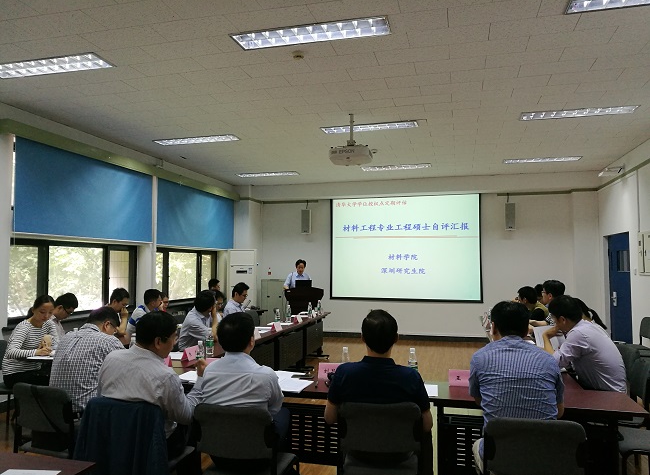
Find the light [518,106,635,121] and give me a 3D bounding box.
[{"bbox_3d":[2.888,-1.430,5.798,1.200,0.080,0.300,-1,-4,14],"label":"light"}]

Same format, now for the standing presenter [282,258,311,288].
[{"bbox_3d":[-0.498,1.224,9.250,0.520,1.650,0.400,0,-4,6],"label":"standing presenter"}]

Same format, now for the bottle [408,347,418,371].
[{"bbox_3d":[0.504,0.746,2.905,0.064,0.220,0.064,-1,-3,14],"label":"bottle"}]

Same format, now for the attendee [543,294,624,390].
[{"bbox_3d":[1.714,1.032,3.284,0.700,1.300,0.500,-3,-4,38],"label":"attendee"}]

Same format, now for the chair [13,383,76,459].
[{"bbox_3d":[-1.486,1.262,3.080,0.510,0.820,0.560,-1,-4,22],"label":"chair"}]

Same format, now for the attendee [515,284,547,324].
[{"bbox_3d":[1.954,1.093,4.720,0.750,1.230,0.500,-2,-4,25],"label":"attendee"}]

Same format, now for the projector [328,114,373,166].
[{"bbox_3d":[0.318,-1.158,5.902,0.475,0.540,0.345,-1,-3,14],"label":"projector"}]

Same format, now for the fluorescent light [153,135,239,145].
[{"bbox_3d":[-1.766,-1.352,7.012,1.200,0.080,0.300,-1,-4,14],"label":"fluorescent light"}]

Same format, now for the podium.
[{"bbox_3d":[-0.348,1.411,8.670,0.640,1.090,0.460,-1,-3,6],"label":"podium"}]

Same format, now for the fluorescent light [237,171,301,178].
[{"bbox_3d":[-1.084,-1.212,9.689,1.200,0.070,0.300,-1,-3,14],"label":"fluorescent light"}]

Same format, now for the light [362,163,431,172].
[{"bbox_3d":[1.257,-1.237,8.924,1.200,0.080,0.300,-1,-4,14],"label":"light"}]

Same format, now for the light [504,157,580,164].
[{"bbox_3d":[3.566,-1.274,8.350,1.200,0.080,0.300,-1,-4,14],"label":"light"}]

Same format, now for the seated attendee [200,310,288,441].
[{"bbox_3d":[-0.408,0.988,2.726,0.520,1.220,0.720,-1,-4,17],"label":"seated attendee"}]

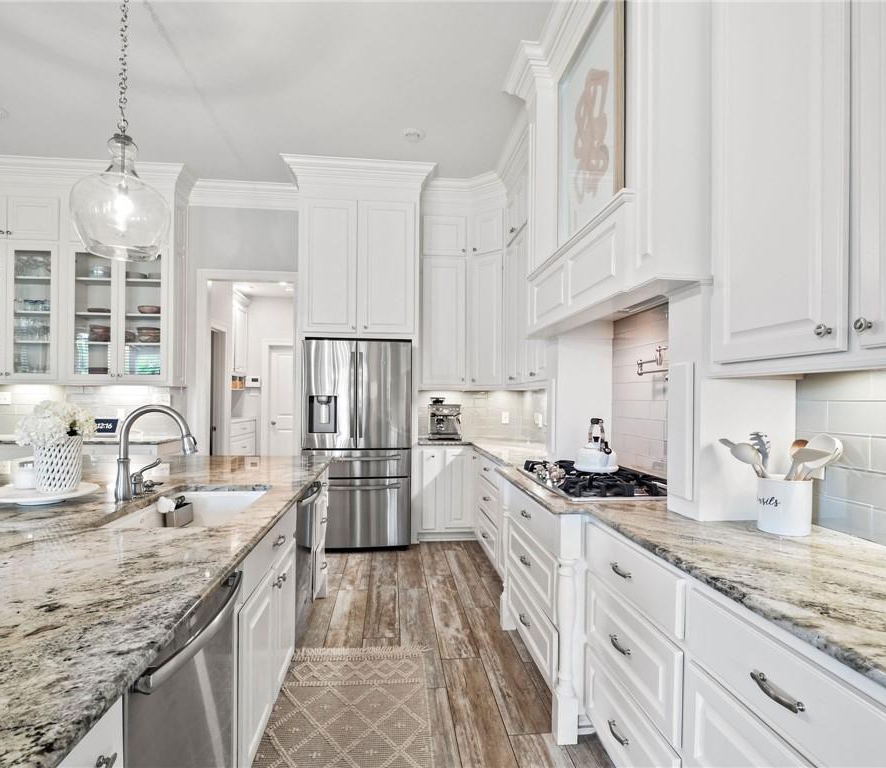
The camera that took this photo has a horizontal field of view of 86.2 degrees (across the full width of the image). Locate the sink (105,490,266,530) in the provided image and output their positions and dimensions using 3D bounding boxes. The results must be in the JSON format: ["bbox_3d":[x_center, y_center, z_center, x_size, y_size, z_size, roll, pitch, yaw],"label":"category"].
[{"bbox_3d":[-0.960,0.609,1.854,0.430,0.220,0.700,0,-1,-6],"label":"sink"}]

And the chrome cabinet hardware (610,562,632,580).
[{"bbox_3d":[0.598,0.639,1.632,0.030,0.020,0.135,0,-1,-6],"label":"chrome cabinet hardware"}]

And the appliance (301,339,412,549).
[{"bbox_3d":[-0.767,0.545,4.402,0.920,1.790,0.840,0,-1,-6],"label":"appliance"}]

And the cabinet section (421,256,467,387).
[{"bbox_3d":[0.004,-0.628,4.907,0.450,1.309,0.320,0,-1,-6],"label":"cabinet section"}]

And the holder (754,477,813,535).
[{"bbox_3d":[1.101,0.387,1.525,0.142,0.168,0.142,0,-1,-6],"label":"holder"}]

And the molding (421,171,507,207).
[{"bbox_3d":[0.186,-1.781,4.361,0.750,0.235,0.330,0,-1,-7],"label":"molding"}]

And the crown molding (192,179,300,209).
[{"bbox_3d":[-1.861,-1.795,4.526,1.100,0.230,0.140,0,-1,-7],"label":"crown molding"}]

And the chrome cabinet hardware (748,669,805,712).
[{"bbox_3d":[0.659,0.612,0.942,0.030,0.019,0.116,0,-1,-7],"label":"chrome cabinet hardware"}]

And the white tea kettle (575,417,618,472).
[{"bbox_3d":[0.772,0.302,2.390,0.216,0.255,0.220,0,-1,-7],"label":"white tea kettle"}]

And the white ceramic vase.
[{"bbox_3d":[-1.470,0.303,1.811,0.148,0.202,0.148,0,-1,-7],"label":"white ceramic vase"}]

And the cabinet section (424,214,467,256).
[{"bbox_3d":[0.009,-1.491,4.929,0.444,0.441,0.320,0,-1,-6],"label":"cabinet section"}]

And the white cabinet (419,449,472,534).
[{"bbox_3d":[-0.005,0.970,4.625,0.480,0.780,0.600,0,-1,-6],"label":"white cabinet"}]

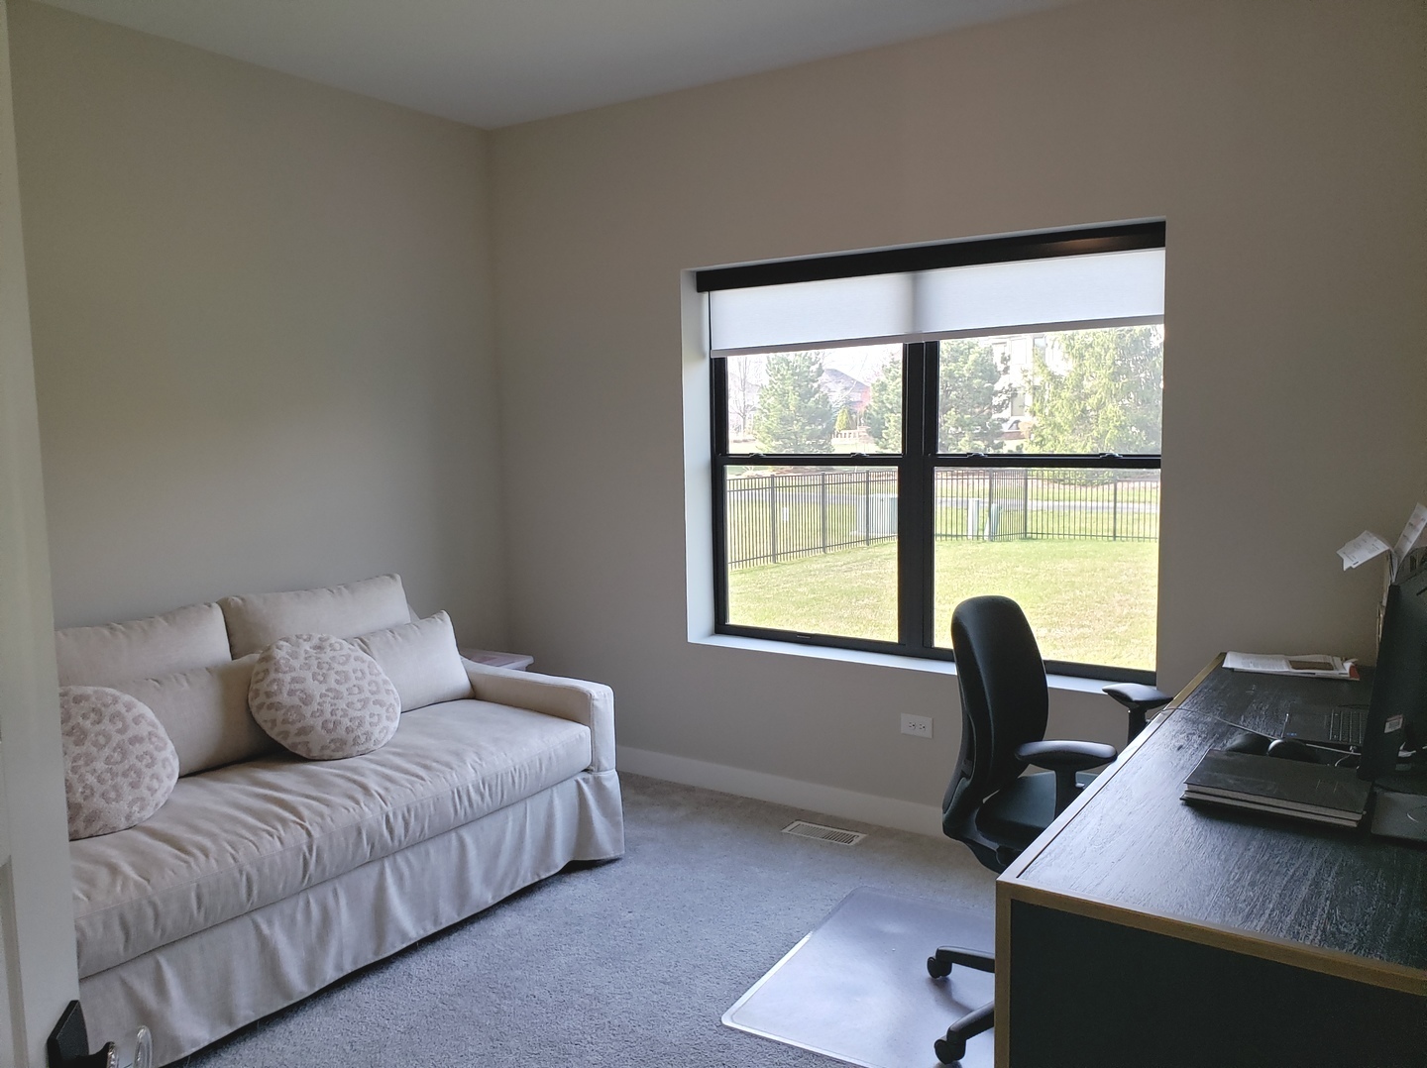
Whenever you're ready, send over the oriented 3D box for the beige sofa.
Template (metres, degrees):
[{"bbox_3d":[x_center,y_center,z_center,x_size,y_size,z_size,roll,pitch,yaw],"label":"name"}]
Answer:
[{"bbox_3d":[-1.409,0.726,2.950,1.044,0.935,2.317,3,7,36],"label":"beige sofa"}]

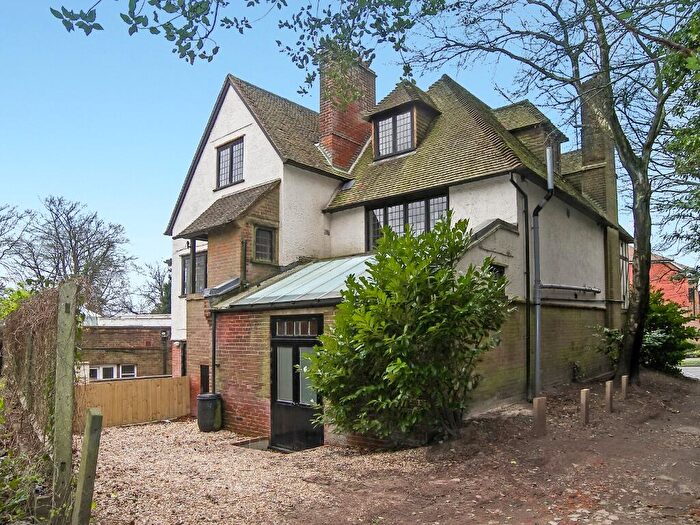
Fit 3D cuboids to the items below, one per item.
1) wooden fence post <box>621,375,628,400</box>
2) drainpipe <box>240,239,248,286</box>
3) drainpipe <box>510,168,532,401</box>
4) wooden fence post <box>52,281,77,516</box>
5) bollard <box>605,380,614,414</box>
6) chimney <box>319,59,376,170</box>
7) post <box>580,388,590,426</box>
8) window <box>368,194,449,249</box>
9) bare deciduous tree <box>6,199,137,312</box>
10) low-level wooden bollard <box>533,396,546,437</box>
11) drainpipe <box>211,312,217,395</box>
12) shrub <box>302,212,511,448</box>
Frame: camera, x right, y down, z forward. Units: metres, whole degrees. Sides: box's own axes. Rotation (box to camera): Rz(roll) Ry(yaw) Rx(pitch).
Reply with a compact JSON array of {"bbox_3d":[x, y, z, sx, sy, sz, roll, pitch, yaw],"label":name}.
[{"bbox_3d":[5.759,2.626,11.000,0.100,0.540,0.100,5,-9,-34],"label":"wooden fence post"},{"bbox_3d":[-2.317,0.014,11.549,0.100,1.071,0.100,-6,-8,41],"label":"drainpipe"},{"bbox_3d":[3.589,0.507,10.960,0.130,4.769,0.580,-4,-8,42],"label":"drainpipe"},{"bbox_3d":[-2.336,1.099,4.303,0.125,1.892,0.110,-1,-6,-14],"label":"wooden fence post"},{"bbox_3d":[4.615,2.395,9.350,0.100,0.570,0.100,5,-9,-34],"label":"bollard"},{"bbox_3d":[-0.016,-4.263,15.916,0.600,3.400,2.000,-7,-10,40],"label":"chimney"},{"bbox_3d":[3.628,2.238,8.100,0.110,0.552,0.110,1,-6,-8],"label":"post"},{"bbox_3d":[1.331,-0.944,12.734,2.400,1.140,0.140,-7,-10,40],"label":"window"},{"bbox_3d":[-18.561,1.100,35.407,7.800,11.300,7.800,3,-7,-28],"label":"bare deciduous tree"},{"bbox_3d":[2.649,2.167,7.350,0.145,0.534,0.145,1,-6,-8],"label":"low-level wooden bollard"},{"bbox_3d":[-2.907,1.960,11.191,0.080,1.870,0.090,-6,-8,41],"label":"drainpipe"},{"bbox_3d":[0.823,0.957,7.400,2.750,3.150,2.350,-1,-8,6],"label":"shrub"}]

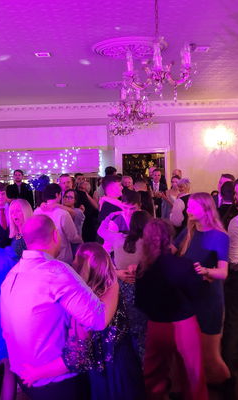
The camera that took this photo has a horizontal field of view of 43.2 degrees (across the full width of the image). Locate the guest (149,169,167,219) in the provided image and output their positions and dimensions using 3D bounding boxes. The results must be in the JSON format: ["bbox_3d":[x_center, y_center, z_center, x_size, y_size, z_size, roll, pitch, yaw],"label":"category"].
[{"bbox_3d":[0.678,0.327,5.356,0.540,1.744,0.400,0,8,0],"label":"guest"}]

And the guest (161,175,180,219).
[{"bbox_3d":[0.884,0.413,5.116,0.500,1.643,0.420,4,9,26],"label":"guest"}]

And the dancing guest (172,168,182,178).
[{"bbox_3d":[1.051,0.311,5.505,0.520,1.732,0.360,2,9,11],"label":"dancing guest"}]

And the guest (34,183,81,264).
[{"bbox_3d":[-0.627,0.691,2.983,0.560,1.719,0.500,6,10,33],"label":"guest"}]

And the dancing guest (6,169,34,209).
[{"bbox_3d":[-1.671,0.366,5.109,0.540,1.739,0.360,0,8,-3],"label":"dancing guest"}]

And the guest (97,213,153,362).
[{"bbox_3d":[0.128,0.853,2.646,0.550,1.541,0.420,-3,9,-6],"label":"guest"}]

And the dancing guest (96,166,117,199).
[{"bbox_3d":[-0.164,0.385,4.758,0.560,1.805,0.420,5,10,30],"label":"dancing guest"}]

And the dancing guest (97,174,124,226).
[{"bbox_3d":[-0.010,0.619,3.338,0.380,1.794,0.480,-6,10,-25],"label":"dancing guest"}]

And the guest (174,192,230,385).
[{"bbox_3d":[0.685,0.777,2.471,0.430,1.698,0.500,-7,11,-41],"label":"guest"}]

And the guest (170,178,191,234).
[{"bbox_3d":[0.910,0.530,4.189,0.420,1.649,0.520,4,10,30],"label":"guest"}]

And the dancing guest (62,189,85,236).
[{"bbox_3d":[-0.509,0.675,3.648,0.480,1.617,0.420,2,10,20],"label":"dancing guest"}]

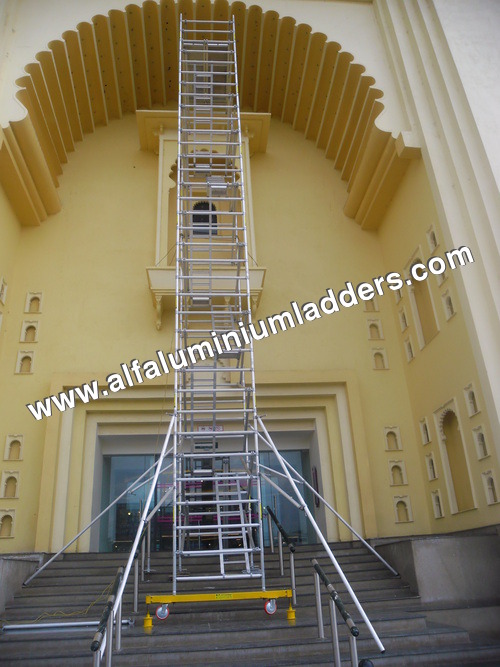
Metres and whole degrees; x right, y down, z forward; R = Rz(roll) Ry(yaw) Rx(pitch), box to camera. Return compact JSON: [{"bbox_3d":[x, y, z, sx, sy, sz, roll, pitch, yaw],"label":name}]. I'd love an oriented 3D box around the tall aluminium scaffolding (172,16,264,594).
[{"bbox_3d":[-0.867,-1.776,11.679,1.420,13.600,1.970,-1,-25,-5],"label":"tall aluminium scaffolding"}]

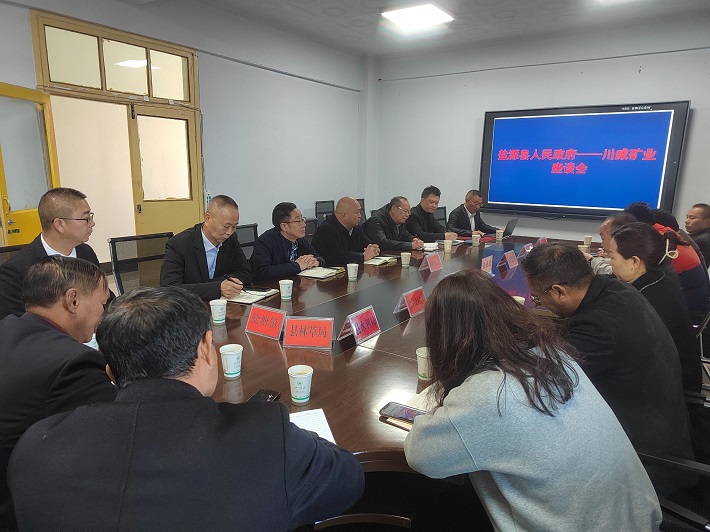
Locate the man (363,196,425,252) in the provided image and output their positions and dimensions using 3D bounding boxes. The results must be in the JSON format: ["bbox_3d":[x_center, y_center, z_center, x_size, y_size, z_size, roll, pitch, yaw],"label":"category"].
[{"bbox_3d":[0.369,-0.081,4.679,0.740,1.240,0.570,10,14,35],"label":"man"}]

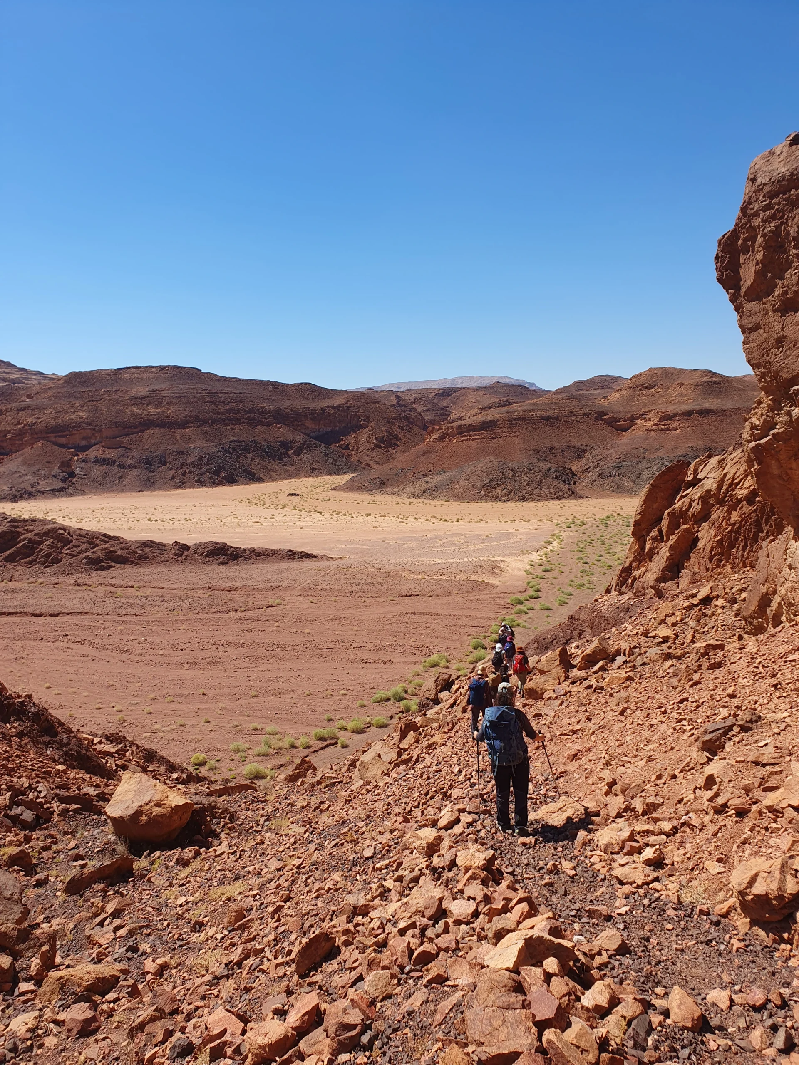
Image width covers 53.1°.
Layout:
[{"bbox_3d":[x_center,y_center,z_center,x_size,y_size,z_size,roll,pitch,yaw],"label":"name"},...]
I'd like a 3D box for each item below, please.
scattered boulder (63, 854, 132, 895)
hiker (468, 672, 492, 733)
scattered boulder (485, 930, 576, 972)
[{"bbox_3d":[-3.825,4.360,10.200,0.880,0.340,0.400,-4,6,-39],"label":"scattered boulder"},{"bbox_3d":[1.980,4.215,19.621,0.580,1.720,0.480,1,5,6],"label":"hiker"},{"bbox_3d":[0.722,2.309,4.409,0.450,0.170,0.240,1,5,10],"label":"scattered boulder"}]

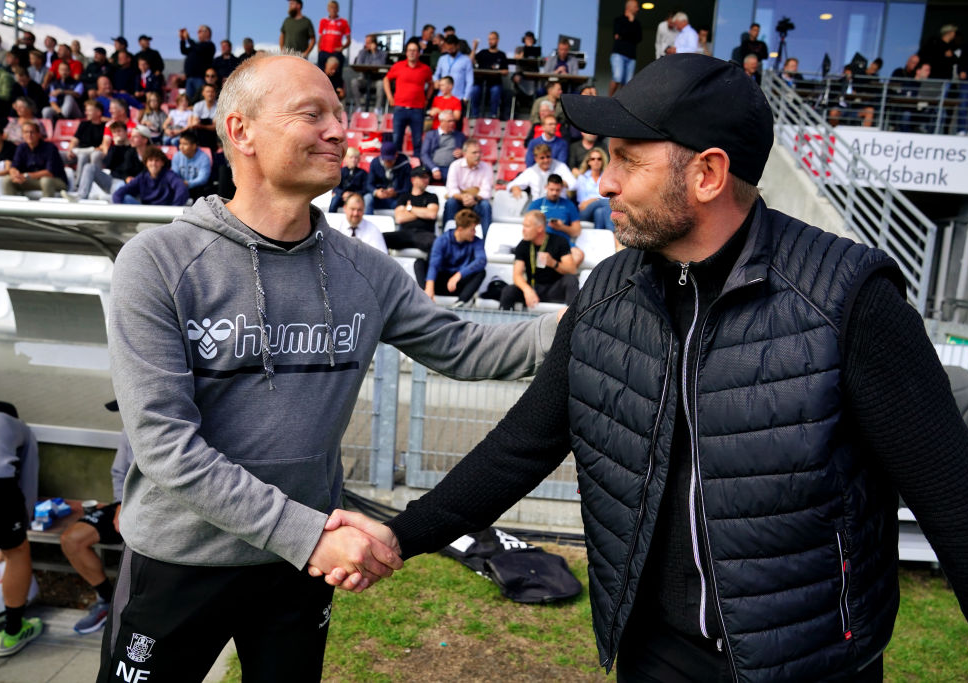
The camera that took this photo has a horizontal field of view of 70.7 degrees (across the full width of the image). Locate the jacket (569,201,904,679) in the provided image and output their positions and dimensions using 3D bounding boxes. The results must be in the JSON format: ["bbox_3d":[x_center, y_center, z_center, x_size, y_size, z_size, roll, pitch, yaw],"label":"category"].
[{"bbox_3d":[0.357,0.135,1.040,0.480,0.660,0.290,4,9,42],"label":"jacket"}]

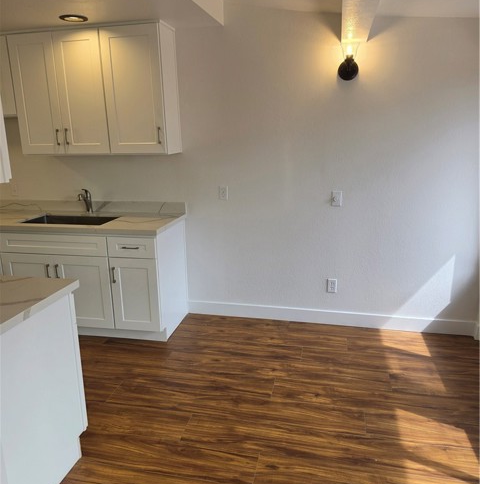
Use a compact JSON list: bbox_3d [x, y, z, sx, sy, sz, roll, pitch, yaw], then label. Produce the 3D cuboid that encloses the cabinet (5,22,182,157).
[{"bbox_3d":[-1.120,-1.157,3.340,1.234,0.905,0.320,2,15,12],"label":"cabinet"}]

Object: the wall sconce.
[{"bbox_3d":[0.764,-1.257,2.974,0.140,0.234,0.156,2,15,12],"label":"wall sconce"}]

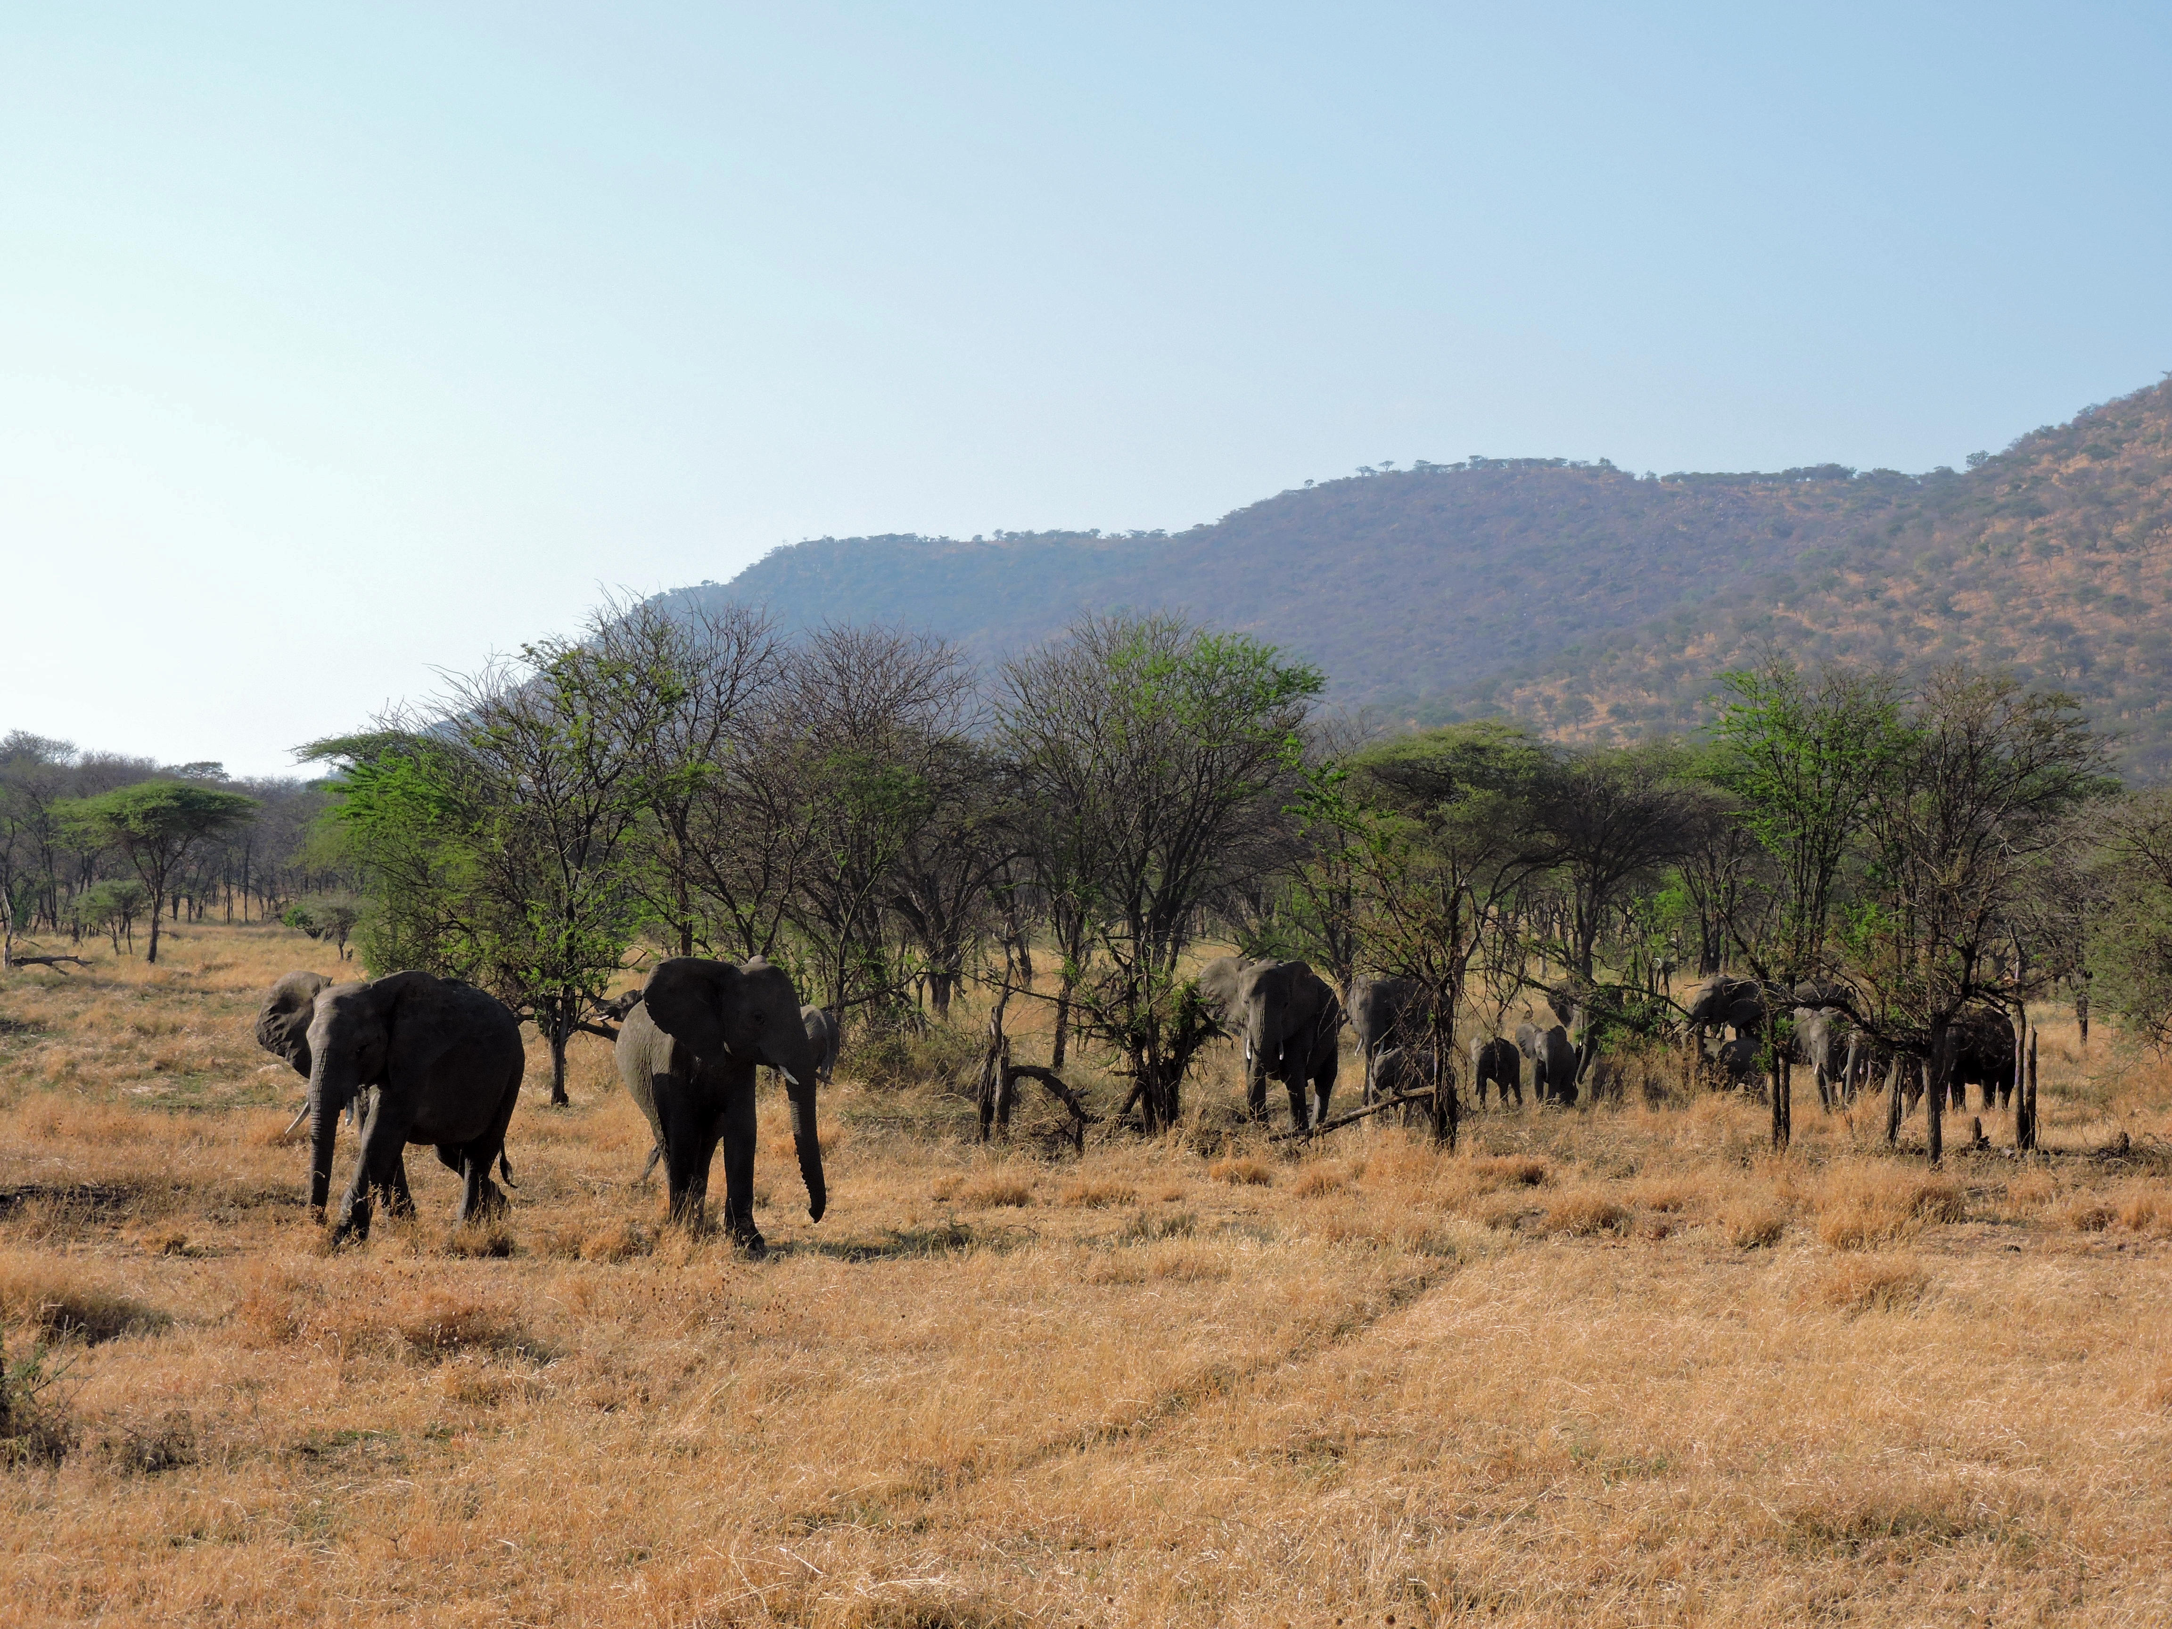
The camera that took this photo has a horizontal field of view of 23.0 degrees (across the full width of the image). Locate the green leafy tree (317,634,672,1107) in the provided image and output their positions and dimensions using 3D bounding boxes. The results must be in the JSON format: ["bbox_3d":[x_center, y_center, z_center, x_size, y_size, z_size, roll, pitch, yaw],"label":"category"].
[{"bbox_3d":[-9.660,0.803,87.000,5.840,7.944,5.256,0,-1,0],"label":"green leafy tree"}]

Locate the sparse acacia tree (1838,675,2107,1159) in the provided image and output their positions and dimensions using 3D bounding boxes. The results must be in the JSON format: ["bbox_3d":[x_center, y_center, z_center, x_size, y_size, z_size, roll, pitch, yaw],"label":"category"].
[{"bbox_3d":[10.743,1.231,64.500,3.242,5.972,3.080,0,-1,0],"label":"sparse acacia tree"}]

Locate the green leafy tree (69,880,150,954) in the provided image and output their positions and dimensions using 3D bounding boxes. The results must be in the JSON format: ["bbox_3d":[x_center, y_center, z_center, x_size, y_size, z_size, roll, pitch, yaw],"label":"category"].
[{"bbox_3d":[-34.240,3.599,187.000,2.856,2.618,2.713,0,-1,0],"label":"green leafy tree"}]

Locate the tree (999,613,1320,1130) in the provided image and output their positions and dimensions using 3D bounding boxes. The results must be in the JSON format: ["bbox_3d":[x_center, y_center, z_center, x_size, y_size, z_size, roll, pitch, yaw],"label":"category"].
[{"bbox_3d":[1.038,0.823,75.000,4.534,7.302,4.307,0,-1,0],"label":"tree"}]

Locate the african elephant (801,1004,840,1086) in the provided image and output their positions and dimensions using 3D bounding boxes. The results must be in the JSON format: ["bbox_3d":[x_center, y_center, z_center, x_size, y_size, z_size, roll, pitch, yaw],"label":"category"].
[{"bbox_3d":[-4.927,4.039,93.000,0.850,1.500,1.900,1,-1,-25],"label":"african elephant"}]

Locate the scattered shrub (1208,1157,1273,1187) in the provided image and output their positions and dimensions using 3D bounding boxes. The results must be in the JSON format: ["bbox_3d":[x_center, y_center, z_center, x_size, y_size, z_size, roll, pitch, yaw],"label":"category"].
[{"bbox_3d":[1.670,3.863,57.682,0.713,0.329,0.606,0,-1,0],"label":"scattered shrub"}]

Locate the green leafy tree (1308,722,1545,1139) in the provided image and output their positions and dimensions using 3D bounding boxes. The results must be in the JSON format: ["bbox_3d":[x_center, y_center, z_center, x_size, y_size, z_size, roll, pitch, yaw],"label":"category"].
[{"bbox_3d":[4.497,1.570,70.500,3.140,5.585,3.140,0,-1,0],"label":"green leafy tree"}]

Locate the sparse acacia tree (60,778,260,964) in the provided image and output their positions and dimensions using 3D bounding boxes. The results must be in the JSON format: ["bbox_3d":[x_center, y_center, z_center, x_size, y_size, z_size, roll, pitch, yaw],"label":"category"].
[{"bbox_3d":[-31.412,1.976,180.000,6.872,6.185,6.529,0,-1,0],"label":"sparse acacia tree"}]

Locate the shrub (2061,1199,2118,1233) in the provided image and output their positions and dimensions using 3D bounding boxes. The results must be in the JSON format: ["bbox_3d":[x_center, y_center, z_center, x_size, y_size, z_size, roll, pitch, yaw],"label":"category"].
[{"bbox_3d":[9.247,3.697,49.135,0.499,0.312,0.449,0,-1,0],"label":"shrub"}]

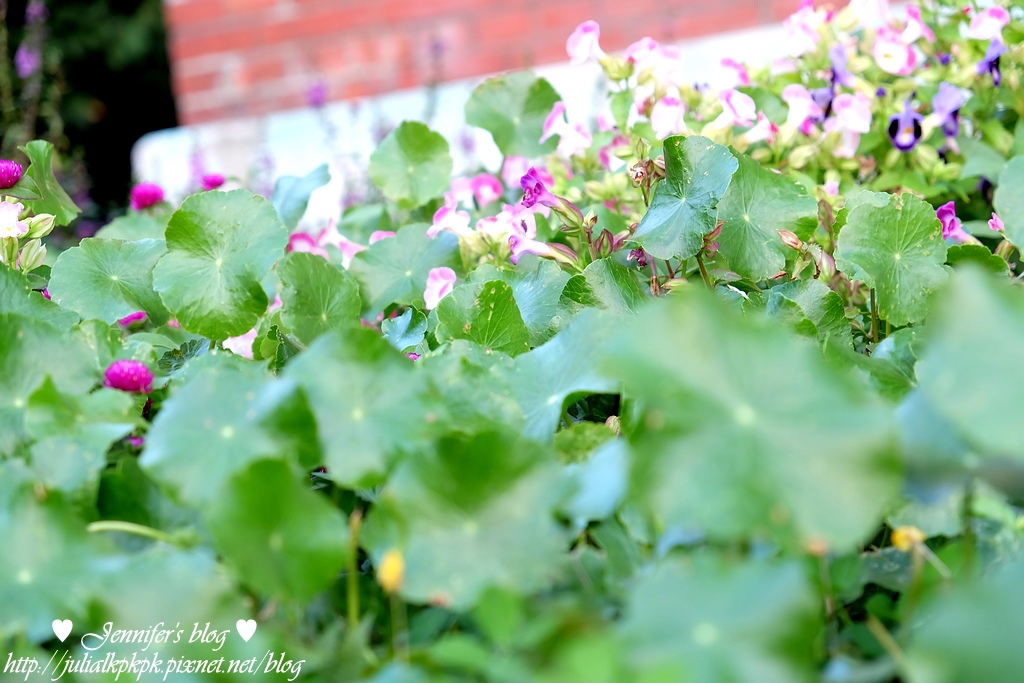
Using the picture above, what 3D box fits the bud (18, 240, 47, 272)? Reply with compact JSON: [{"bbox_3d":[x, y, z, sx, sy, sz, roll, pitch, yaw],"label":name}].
[{"bbox_3d":[-0.296,-0.053,1.460,0.014,0.019,0.014,24,9,0],"label":"bud"}]

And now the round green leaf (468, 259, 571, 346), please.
[{"bbox_3d":[0.004,-0.022,1.400,0.062,0.055,0.024,-7,-19,4],"label":"round green leaf"}]

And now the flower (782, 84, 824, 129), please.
[{"bbox_3d":[0.205,-0.165,1.660,0.028,0.028,0.027,-18,-1,43],"label":"flower"}]

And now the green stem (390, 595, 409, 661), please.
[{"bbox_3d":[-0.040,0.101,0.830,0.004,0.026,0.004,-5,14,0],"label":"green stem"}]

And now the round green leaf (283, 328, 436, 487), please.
[{"bbox_3d":[-0.067,0.029,1.030,0.067,0.068,0.025,-5,-19,-2],"label":"round green leaf"}]

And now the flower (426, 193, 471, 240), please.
[{"bbox_3d":[-0.036,-0.074,1.380,0.026,0.027,0.024,8,19,41],"label":"flower"}]

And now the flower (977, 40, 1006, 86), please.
[{"bbox_3d":[0.349,-0.203,1.720,0.020,0.032,0.023,-15,17,-42],"label":"flower"}]

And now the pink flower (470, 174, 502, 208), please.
[{"bbox_3d":[-0.017,-0.103,1.610,0.022,0.023,0.022,-7,10,0],"label":"pink flower"}]

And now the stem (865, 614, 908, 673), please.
[{"bbox_3d":[0.174,0.141,1.100,0.005,0.036,0.006,-35,-9,0],"label":"stem"}]

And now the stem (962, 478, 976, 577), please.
[{"bbox_3d":[0.159,0.065,0.820,0.004,0.036,0.004,-4,13,0],"label":"stem"}]

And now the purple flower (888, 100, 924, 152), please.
[{"bbox_3d":[0.266,-0.145,1.590,0.023,0.031,0.023,-4,1,-3],"label":"purple flower"}]

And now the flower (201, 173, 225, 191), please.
[{"bbox_3d":[-0.247,-0.132,1.950,0.020,0.017,0.020,-4,13,0],"label":"flower"}]

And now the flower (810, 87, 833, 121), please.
[{"bbox_3d":[0.218,-0.169,1.680,0.026,0.026,0.024,-7,10,25],"label":"flower"}]

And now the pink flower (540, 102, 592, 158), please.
[{"bbox_3d":[0.037,-0.145,1.620,0.030,0.036,0.029,9,18,44],"label":"pink flower"}]

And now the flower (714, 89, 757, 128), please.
[{"bbox_3d":[0.156,-0.163,1.650,0.026,0.027,0.025,8,17,41],"label":"flower"}]

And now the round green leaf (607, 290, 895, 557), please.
[{"bbox_3d":[0.081,0.027,0.800,0.095,0.090,0.025,-5,-27,-3],"label":"round green leaf"}]

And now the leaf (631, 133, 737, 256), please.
[{"bbox_3d":[0.106,-0.088,1.450,0.066,0.074,0.025,1,-23,16],"label":"leaf"}]

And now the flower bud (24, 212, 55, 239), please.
[{"bbox_3d":[-0.280,-0.069,1.400,0.020,0.011,0.011,-38,0,3],"label":"flower bud"}]

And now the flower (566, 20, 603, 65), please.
[{"bbox_3d":[0.052,-0.215,1.700,0.024,0.031,0.025,9,18,44],"label":"flower"}]

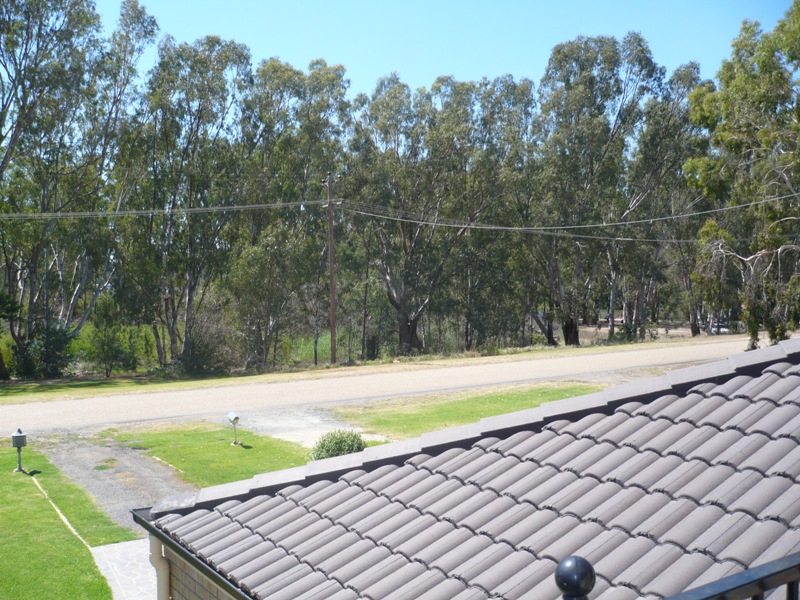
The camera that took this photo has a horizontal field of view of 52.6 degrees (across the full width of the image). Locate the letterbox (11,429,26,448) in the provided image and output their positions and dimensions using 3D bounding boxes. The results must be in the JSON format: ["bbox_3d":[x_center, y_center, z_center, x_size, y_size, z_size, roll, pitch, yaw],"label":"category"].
[{"bbox_3d":[-8.996,3.263,19.100,0.320,0.430,0.360,-1,1,-39],"label":"letterbox"}]

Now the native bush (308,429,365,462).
[{"bbox_3d":[-1.493,3.598,19.800,1.500,0.850,1.450,0,1,0],"label":"native bush"}]

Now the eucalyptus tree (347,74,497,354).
[{"bbox_3d":[1.382,-5.496,52.000,9.600,18.000,9.400,0,1,0],"label":"eucalyptus tree"}]

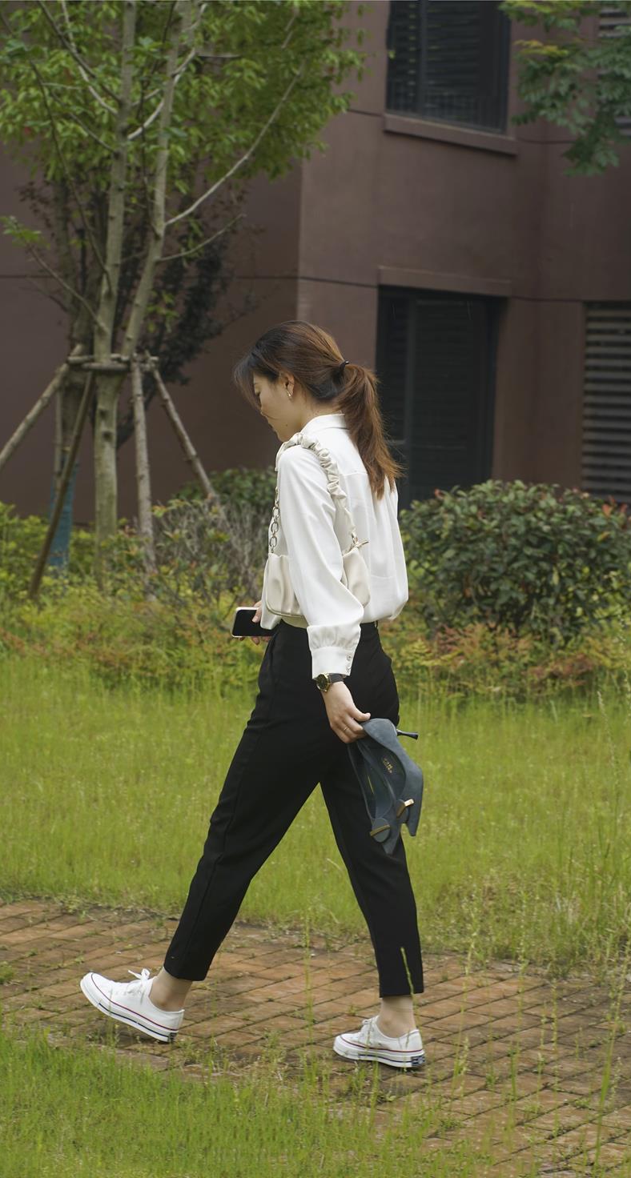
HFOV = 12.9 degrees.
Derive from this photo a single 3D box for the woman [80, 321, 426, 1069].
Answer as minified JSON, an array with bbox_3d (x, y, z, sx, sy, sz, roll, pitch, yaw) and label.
[{"bbox_3d":[-0.128,0.208,6.048,0.790,1.582,0.490,4,4,27],"label":"woman"}]

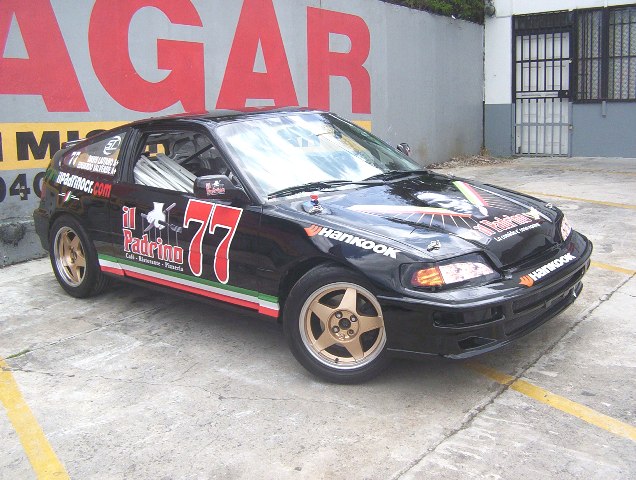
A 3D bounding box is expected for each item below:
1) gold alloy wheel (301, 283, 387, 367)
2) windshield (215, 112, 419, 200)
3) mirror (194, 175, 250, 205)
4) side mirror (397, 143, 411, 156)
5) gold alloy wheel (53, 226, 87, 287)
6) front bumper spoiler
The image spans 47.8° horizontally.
[{"bbox_3d":[0.135,0.369,3.292,0.407,0.407,0.180,2,13,17],"label":"gold alloy wheel"},{"bbox_3d":[-0.014,-0.534,4.176,1.360,0.150,0.710,-15,51,-46],"label":"windshield"},{"bbox_3d":[-0.496,-0.261,3.568,0.190,0.140,0.200,9,16,41],"label":"mirror"},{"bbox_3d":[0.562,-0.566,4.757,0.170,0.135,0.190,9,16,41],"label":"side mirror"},{"bbox_3d":[-1.585,0.099,4.817,0.407,0.407,0.180,9,16,41],"label":"gold alloy wheel"},{"bbox_3d":[0.954,0.216,3.465,0.440,0.330,1.600,9,16,41],"label":"front bumper spoiler"}]

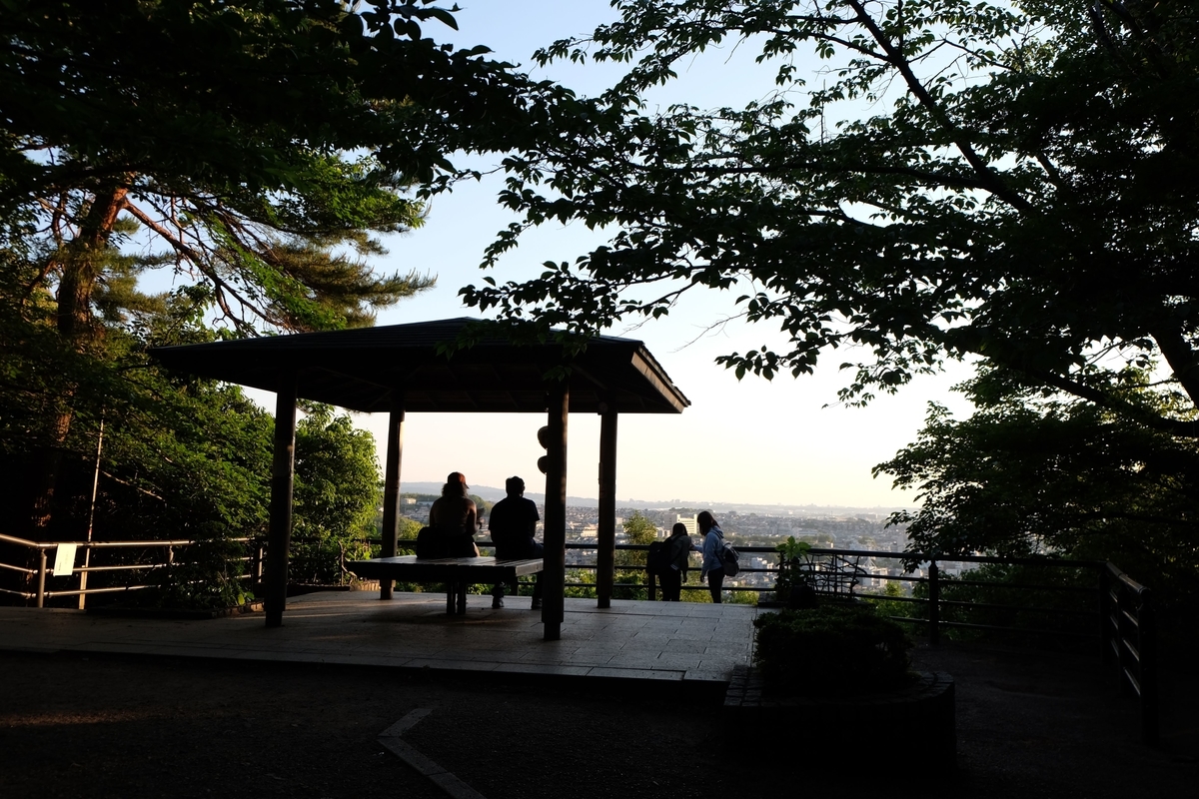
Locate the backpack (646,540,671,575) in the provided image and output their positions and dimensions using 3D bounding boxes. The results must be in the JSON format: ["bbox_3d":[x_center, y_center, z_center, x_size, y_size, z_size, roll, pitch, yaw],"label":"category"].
[{"bbox_3d":[0.786,2.055,11.693,0.220,0.440,0.320,6,-8,-37],"label":"backpack"}]

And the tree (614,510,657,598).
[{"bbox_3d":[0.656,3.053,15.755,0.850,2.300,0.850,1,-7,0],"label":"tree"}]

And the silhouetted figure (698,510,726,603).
[{"bbox_3d":[1.458,2.280,11.769,0.400,1.570,0.450,-1,-7,17],"label":"silhouetted figure"}]

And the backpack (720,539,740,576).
[{"bbox_3d":[1.716,2.066,11.744,0.200,0.420,0.280,-1,-7,17],"label":"backpack"}]

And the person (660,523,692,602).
[{"bbox_3d":[1.013,2.335,11.762,0.450,1.440,0.460,6,-8,-37],"label":"person"}]

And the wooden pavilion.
[{"bbox_3d":[-1.280,0.606,8.424,3.920,2.790,3.850,0,-7,11],"label":"wooden pavilion"}]

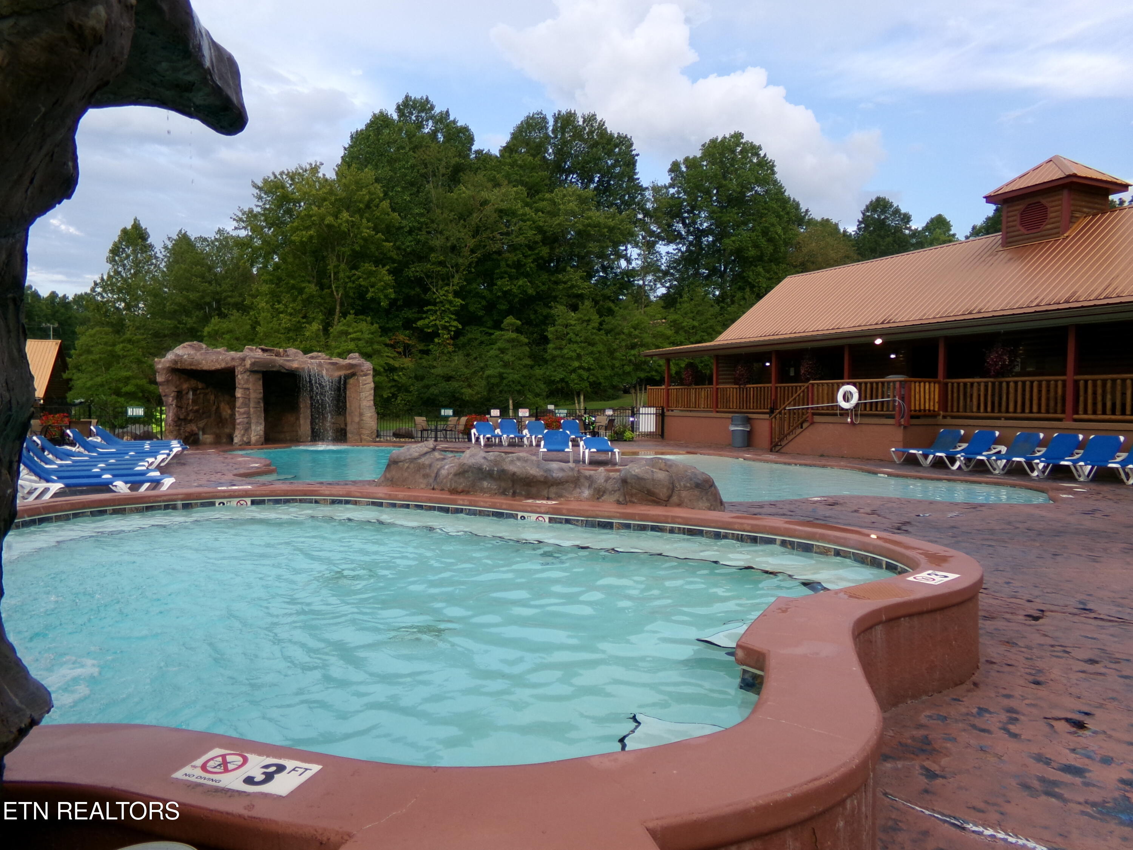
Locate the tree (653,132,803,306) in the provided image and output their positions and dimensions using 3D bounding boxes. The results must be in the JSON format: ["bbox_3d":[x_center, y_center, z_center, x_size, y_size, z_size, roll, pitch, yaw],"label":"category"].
[{"bbox_3d":[12.473,-12.169,60.000,11.300,20.349,11.300,1,2,0],"label":"tree"}]

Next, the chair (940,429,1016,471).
[{"bbox_3d":[8.785,0.541,17.443,1.880,0.800,0.700,0,2,-25],"label":"chair"}]

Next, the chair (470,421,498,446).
[{"bbox_3d":[-2.438,0.267,24.707,0.700,0.710,1.880,0,2,-19],"label":"chair"}]

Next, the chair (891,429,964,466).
[{"bbox_3d":[8.444,0.520,18.095,1.900,0.781,0.700,-1,2,-27],"label":"chair"}]

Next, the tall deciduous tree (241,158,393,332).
[{"bbox_3d":[-14.908,-8.420,47.000,9.400,14.563,9.400,1,2,0],"label":"tall deciduous tree"}]

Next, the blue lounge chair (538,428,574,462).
[{"bbox_3d":[-0.229,0.506,18.473,0.700,0.751,1.900,0,2,0],"label":"blue lounge chair"}]

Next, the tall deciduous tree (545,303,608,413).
[{"bbox_3d":[0.467,-2.779,36.000,3.100,5.841,3.100,0,2,0],"label":"tall deciduous tree"}]

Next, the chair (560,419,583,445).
[{"bbox_3d":[0.264,0.236,25.138,0.700,0.800,1.880,0,2,-11],"label":"chair"}]

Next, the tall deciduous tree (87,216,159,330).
[{"bbox_3d":[-30.893,-7.344,55.000,5.600,14.254,5.600,0,2,0],"label":"tall deciduous tree"}]

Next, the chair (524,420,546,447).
[{"bbox_3d":[-0.853,0.276,25.863,0.700,0.795,1.900,0,2,-16],"label":"chair"}]

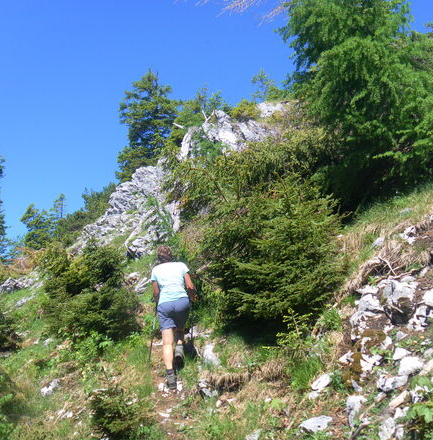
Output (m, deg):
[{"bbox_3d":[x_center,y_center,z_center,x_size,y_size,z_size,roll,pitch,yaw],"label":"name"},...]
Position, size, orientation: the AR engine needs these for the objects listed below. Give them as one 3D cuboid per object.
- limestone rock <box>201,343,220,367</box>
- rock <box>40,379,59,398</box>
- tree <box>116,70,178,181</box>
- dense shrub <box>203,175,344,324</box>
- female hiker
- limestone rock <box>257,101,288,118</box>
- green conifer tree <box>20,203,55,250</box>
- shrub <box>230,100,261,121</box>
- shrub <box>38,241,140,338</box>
[{"bbox_3d":[-0.068,1.661,7.300,0.209,0.283,0.220,0,-11,-1],"label":"limestone rock"},{"bbox_3d":[-2.111,2.123,7.500,0.253,0.215,0.200,3,-11,-15],"label":"rock"},{"bbox_3d":[-2.694,-3.469,23.000,2.364,4.651,2.300,1,-11,-7],"label":"tree"},{"bbox_3d":[0.845,0.452,8.800,2.076,2.254,1.900,-1,-11,5],"label":"dense shrub"},{"bbox_3d":[-0.467,1.084,6.600,0.520,1.600,0.600,0,-11,0],"label":"female hiker"},{"bbox_3d":[1.887,-3.724,20.000,1.011,0.607,0.800,-1,-11,6],"label":"limestone rock"},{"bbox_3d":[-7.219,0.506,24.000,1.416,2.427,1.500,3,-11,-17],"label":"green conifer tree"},{"bbox_3d":[0.944,-3.707,20.000,1.011,0.775,0.950,-1,-11,3],"label":"shrub"},{"bbox_3d":[-2.192,1.203,10.200,1.667,1.667,1.500,2,-11,-12],"label":"shrub"}]

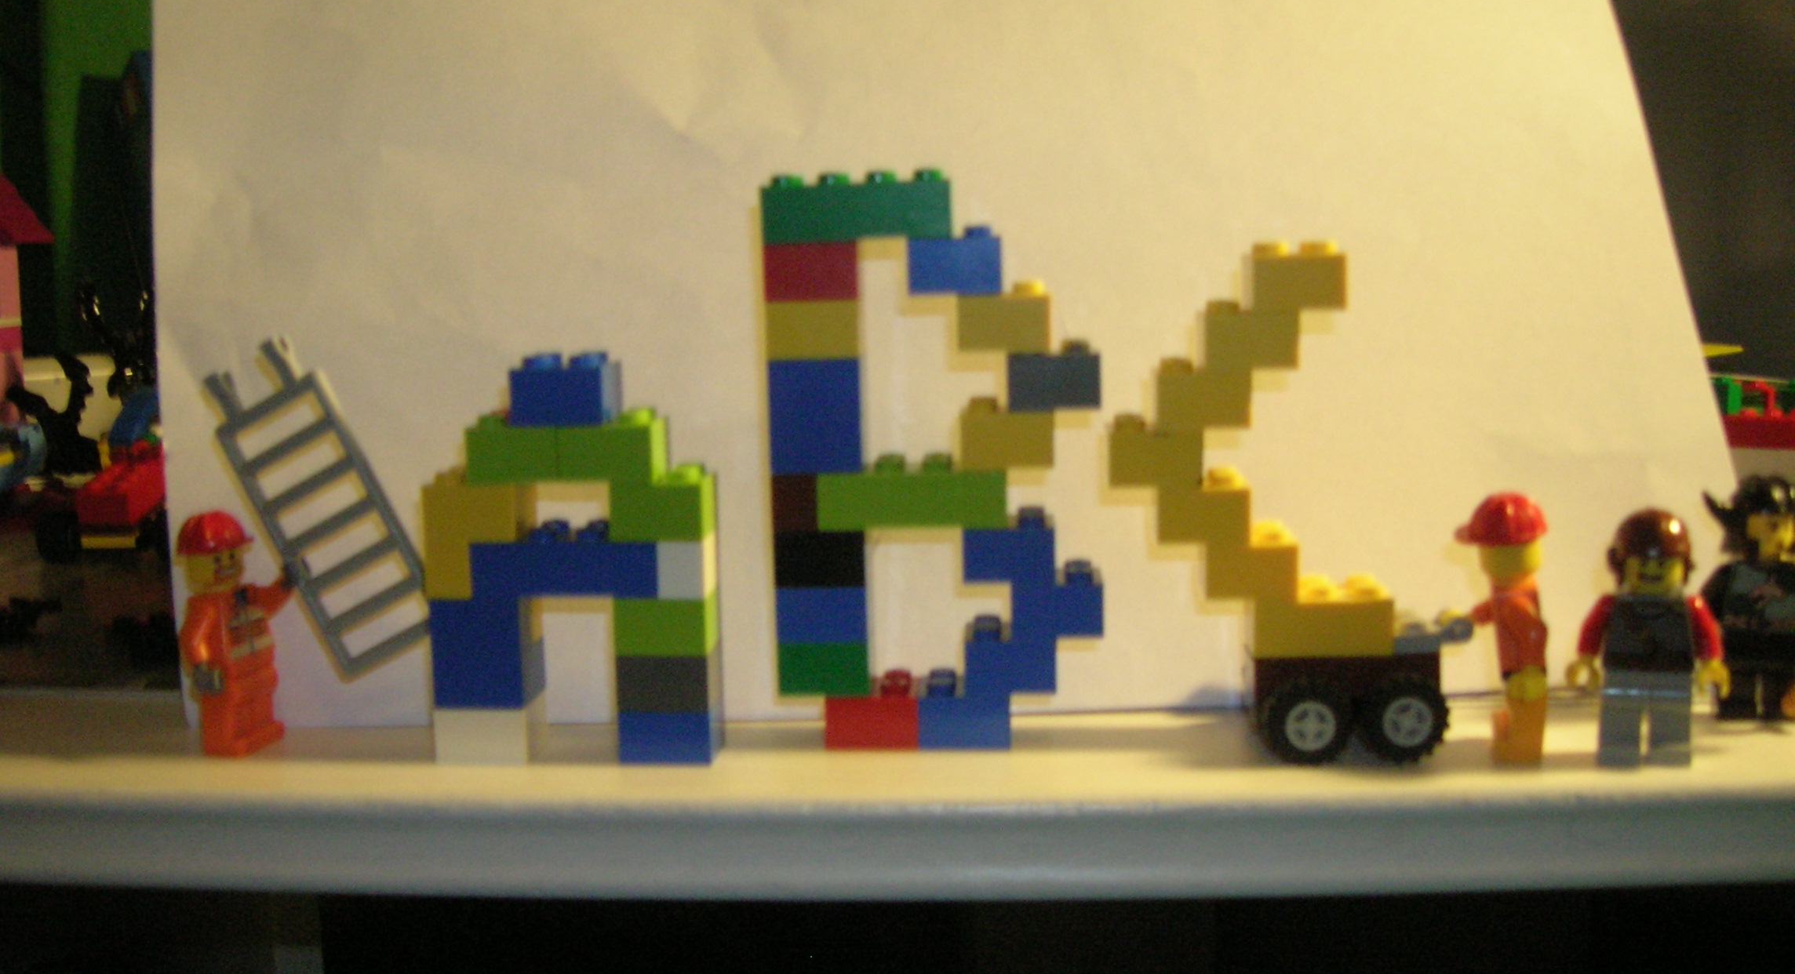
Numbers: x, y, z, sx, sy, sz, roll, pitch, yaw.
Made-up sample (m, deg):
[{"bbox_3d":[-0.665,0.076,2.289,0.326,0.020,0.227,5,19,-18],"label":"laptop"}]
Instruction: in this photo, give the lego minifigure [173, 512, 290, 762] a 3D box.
[{"bbox_3d":[-0.118,0.026,0.316,0.015,0.043,0.022,1,6,20],"label":"lego minifigure"}]

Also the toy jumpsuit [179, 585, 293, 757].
[{"bbox_3d":[-0.118,0.032,0.317,0.014,0.029,0.022,1,6,20],"label":"toy jumpsuit"}]

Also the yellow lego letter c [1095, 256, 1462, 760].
[{"bbox_3d":[0.066,0.001,0.301,0.061,0.085,0.032,-1,6,3],"label":"yellow lego letter c"}]

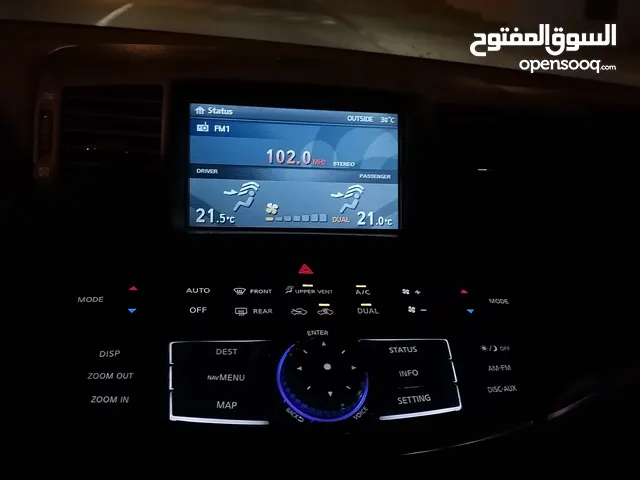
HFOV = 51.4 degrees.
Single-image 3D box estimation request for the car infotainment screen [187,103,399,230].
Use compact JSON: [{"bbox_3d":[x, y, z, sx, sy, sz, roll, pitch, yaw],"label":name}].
[{"bbox_3d":[-0.020,-0.059,0.555,0.175,0.100,0.018,0,-3,-13],"label":"car infotainment screen"}]

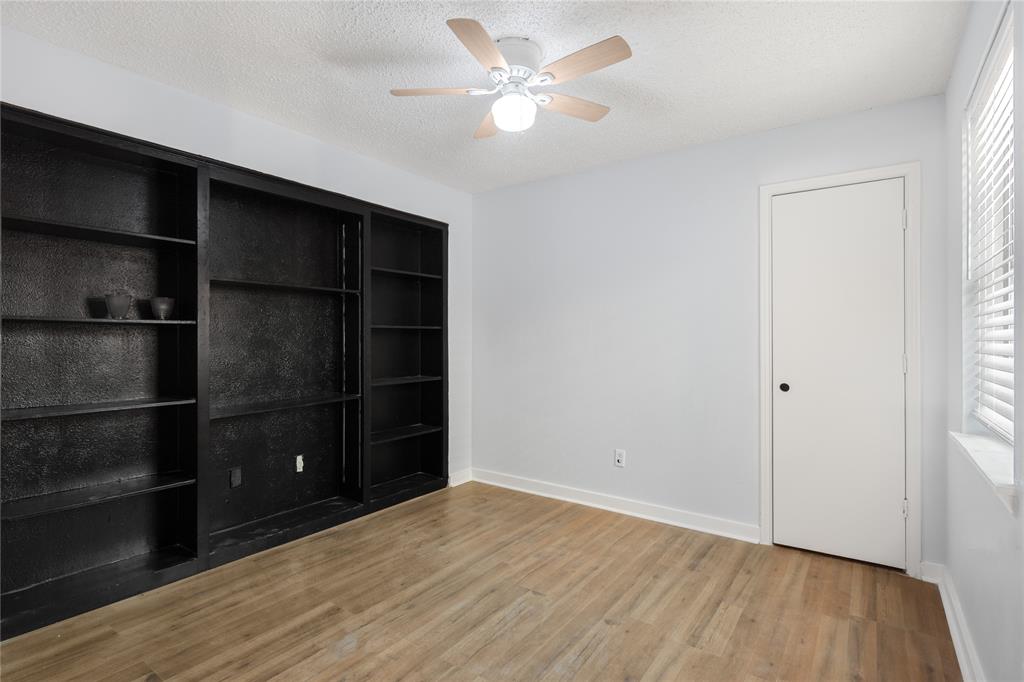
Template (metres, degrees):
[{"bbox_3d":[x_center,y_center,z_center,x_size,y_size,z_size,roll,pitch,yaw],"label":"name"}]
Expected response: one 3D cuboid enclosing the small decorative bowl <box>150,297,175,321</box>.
[{"bbox_3d":[-1.840,-0.166,2.395,0.102,0.123,0.102,0,0,39],"label":"small decorative bowl"}]

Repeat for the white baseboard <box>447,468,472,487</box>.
[{"bbox_3d":[-0.437,1.161,3.862,0.018,0.108,0.250,0,0,39],"label":"white baseboard"}]

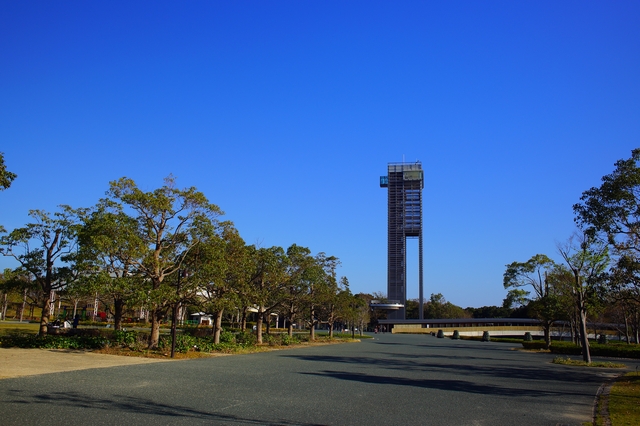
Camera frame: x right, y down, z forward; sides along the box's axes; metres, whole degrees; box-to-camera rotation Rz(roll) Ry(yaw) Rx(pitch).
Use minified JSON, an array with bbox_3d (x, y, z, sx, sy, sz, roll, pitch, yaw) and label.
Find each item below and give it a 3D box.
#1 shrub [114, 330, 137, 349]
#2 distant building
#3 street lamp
[{"bbox_3d":[-10.240,6.656,26.298,1.000,0.835,0.950,7,-14,-21],"label":"shrub"},{"bbox_3d":[24.200,10.013,145.454,12.400,49.140,9.500,0,-13,9],"label":"distant building"},{"bbox_3d":[-5.984,4.318,21.480,0.450,3.791,0.240,2,-13,0],"label":"street lamp"}]

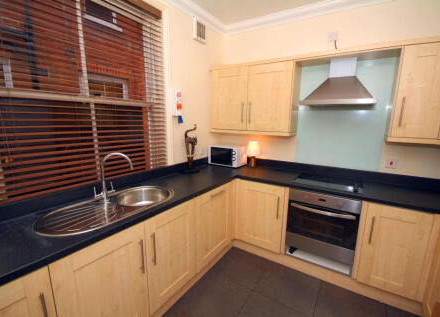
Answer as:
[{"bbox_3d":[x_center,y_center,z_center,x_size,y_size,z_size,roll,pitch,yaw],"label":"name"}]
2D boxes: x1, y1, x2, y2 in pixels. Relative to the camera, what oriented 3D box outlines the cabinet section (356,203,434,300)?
[{"bbox_3d":[1.516,0.714,1.786,0.418,0.730,0.480,7,11,32],"label":"cabinet section"}]

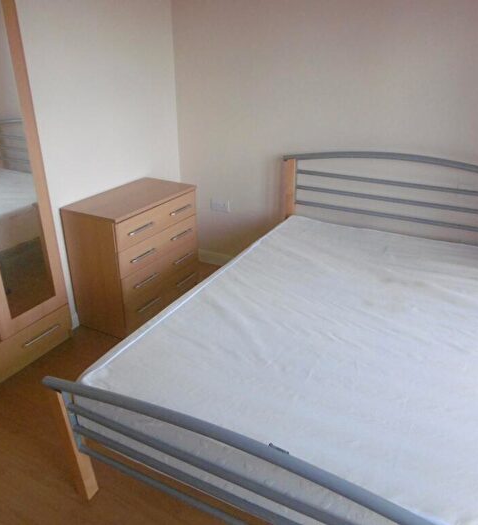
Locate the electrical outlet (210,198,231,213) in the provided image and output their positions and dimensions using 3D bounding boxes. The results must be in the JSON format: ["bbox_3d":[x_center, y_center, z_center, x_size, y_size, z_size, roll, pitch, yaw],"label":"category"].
[{"bbox_3d":[-0.146,-0.419,3.555,0.148,0.087,0.028,13,28,27],"label":"electrical outlet"}]

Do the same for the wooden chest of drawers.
[{"bbox_3d":[-0.631,-0.048,3.066,0.426,0.757,0.743,13,28,27],"label":"wooden chest of drawers"}]

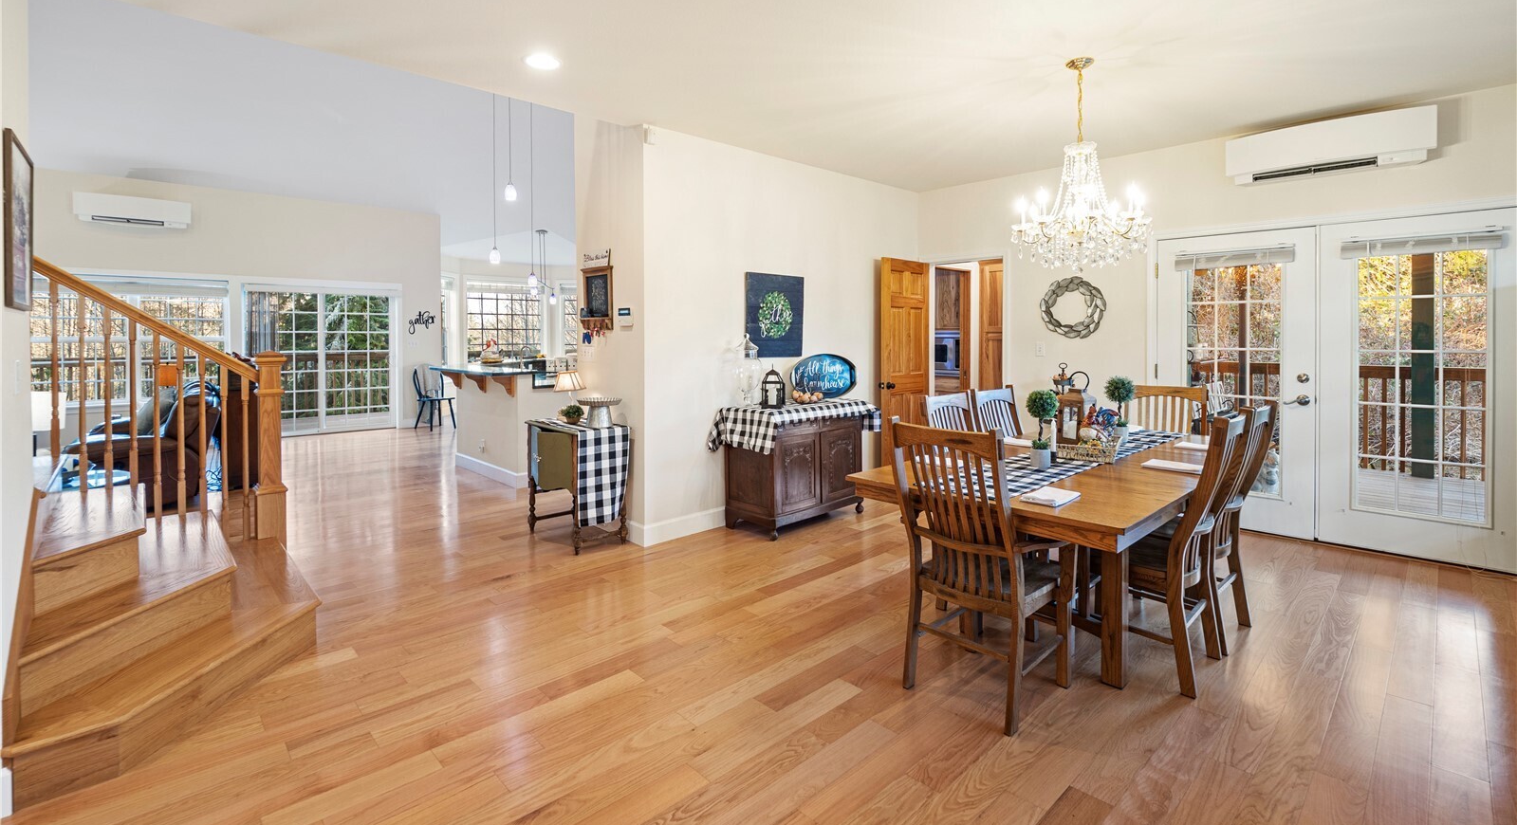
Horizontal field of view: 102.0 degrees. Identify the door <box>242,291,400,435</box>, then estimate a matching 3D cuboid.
[{"bbox_3d":[-6.089,-0.756,8.619,1.775,2.071,0.122,-4,5,-42],"label":"door"}]

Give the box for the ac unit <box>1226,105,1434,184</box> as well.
[{"bbox_3d":[3.672,-1.681,3.988,0.245,0.306,0.979,-4,6,-45],"label":"ac unit"}]

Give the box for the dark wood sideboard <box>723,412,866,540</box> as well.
[{"bbox_3d":[0.313,0.394,4.657,1.002,0.857,0.469,-6,8,-44],"label":"dark wood sideboard"}]

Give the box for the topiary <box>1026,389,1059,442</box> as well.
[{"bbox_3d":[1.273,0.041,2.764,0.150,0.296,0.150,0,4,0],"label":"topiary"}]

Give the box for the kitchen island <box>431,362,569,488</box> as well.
[{"bbox_3d":[-2.479,0.066,6.089,1.071,1.071,1.530,-4,5,-43],"label":"kitchen island"}]

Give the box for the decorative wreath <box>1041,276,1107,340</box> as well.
[{"bbox_3d":[2.637,-0.881,5.156,0.071,0.530,0.525,-4,6,-45],"label":"decorative wreath"}]

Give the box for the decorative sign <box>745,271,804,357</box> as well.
[{"bbox_3d":[0.150,-0.764,4.842,0.643,0.658,0.041,-4,5,-42],"label":"decorative sign"}]

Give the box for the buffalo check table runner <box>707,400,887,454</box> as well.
[{"bbox_3d":[0.311,0.085,4.539,1.224,0.280,0.490,-4,5,-42],"label":"buffalo check table runner"}]

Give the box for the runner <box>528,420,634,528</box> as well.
[{"bbox_3d":[-1.277,0.384,4.258,0.370,0.622,0.674,-6,8,-44],"label":"runner"}]

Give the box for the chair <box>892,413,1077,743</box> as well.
[{"bbox_3d":[0.888,0.561,2.428,0.561,1.087,0.499,-6,8,-44],"label":"chair"}]

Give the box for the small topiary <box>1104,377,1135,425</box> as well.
[{"bbox_3d":[2.075,-0.018,3.511,0.160,0.382,0.160,-6,8,-44],"label":"small topiary"}]

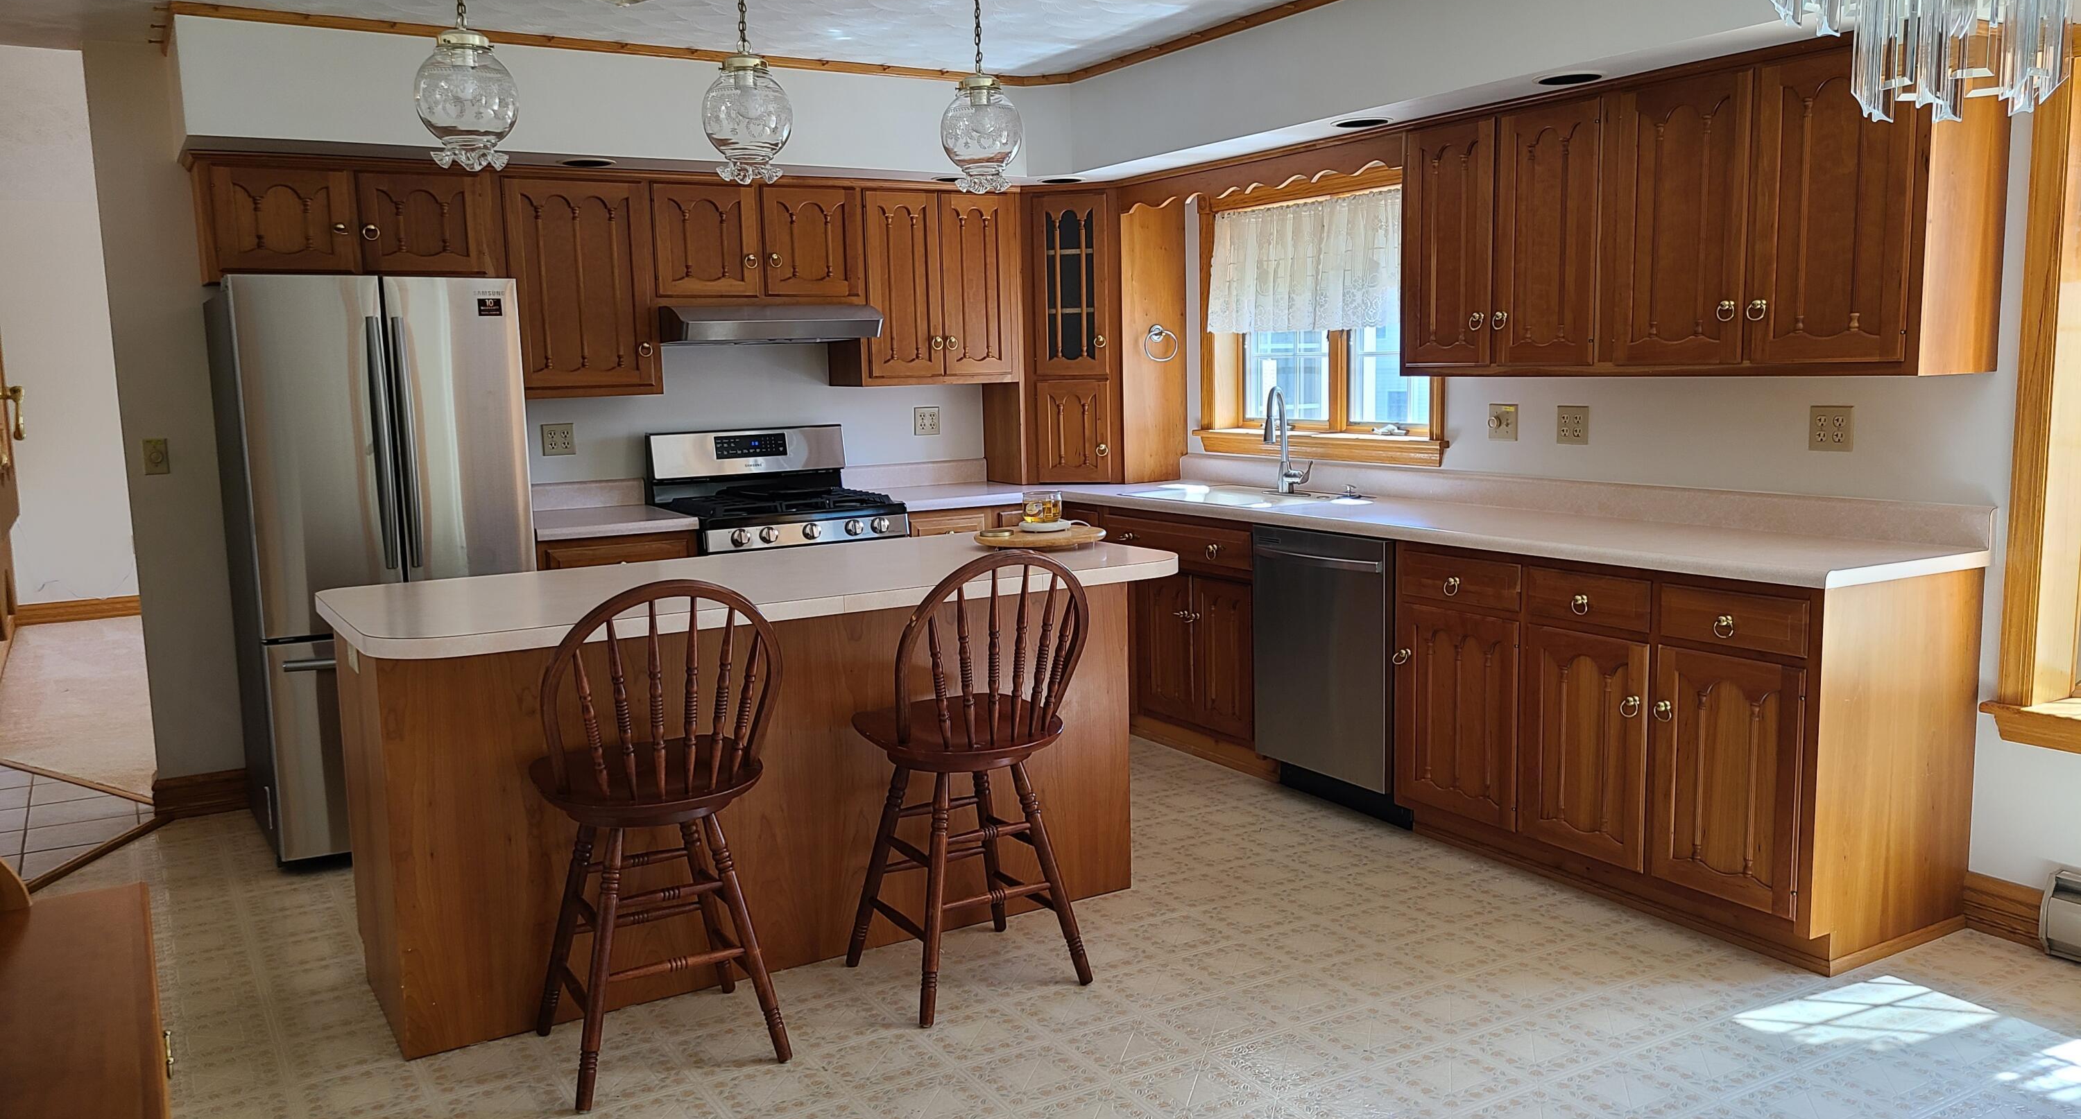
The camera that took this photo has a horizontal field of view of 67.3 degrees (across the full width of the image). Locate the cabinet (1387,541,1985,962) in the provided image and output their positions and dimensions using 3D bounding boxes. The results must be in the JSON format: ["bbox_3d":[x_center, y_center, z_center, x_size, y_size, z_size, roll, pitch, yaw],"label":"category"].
[{"bbox_3d":[1.623,0.414,4.130,0.627,0.882,1.315,-6,8,-30],"label":"cabinet"}]

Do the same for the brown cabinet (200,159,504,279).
[{"bbox_3d":[-2.186,-1.051,4.976,0.884,0.373,0.335,-6,8,-30],"label":"brown cabinet"}]

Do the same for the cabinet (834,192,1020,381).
[{"bbox_3d":[-0.444,-1.041,6.006,0.668,0.737,0.335,-6,8,-30],"label":"cabinet"}]

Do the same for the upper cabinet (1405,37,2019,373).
[{"bbox_3d":[1.629,-0.867,4.134,0.322,0.751,1.617,-6,8,-30],"label":"upper cabinet"}]

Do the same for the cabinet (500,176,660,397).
[{"bbox_3d":[-1.596,-0.928,5.338,0.485,0.737,0.335,-6,8,-30],"label":"cabinet"}]

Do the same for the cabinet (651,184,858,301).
[{"bbox_3d":[-1.067,-1.143,5.668,0.770,0.434,0.331,-6,8,-30],"label":"cabinet"}]

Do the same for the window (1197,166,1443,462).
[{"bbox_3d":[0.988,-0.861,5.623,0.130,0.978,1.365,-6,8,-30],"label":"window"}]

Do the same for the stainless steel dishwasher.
[{"bbox_3d":[1.110,0.293,4.960,0.622,0.800,0.623,-6,8,-30],"label":"stainless steel dishwasher"}]

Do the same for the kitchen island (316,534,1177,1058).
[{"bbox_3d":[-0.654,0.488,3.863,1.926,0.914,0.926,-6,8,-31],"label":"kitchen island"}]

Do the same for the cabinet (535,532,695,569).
[{"bbox_3d":[-1.518,0.328,5.391,0.530,0.871,0.620,-6,8,-30],"label":"cabinet"}]

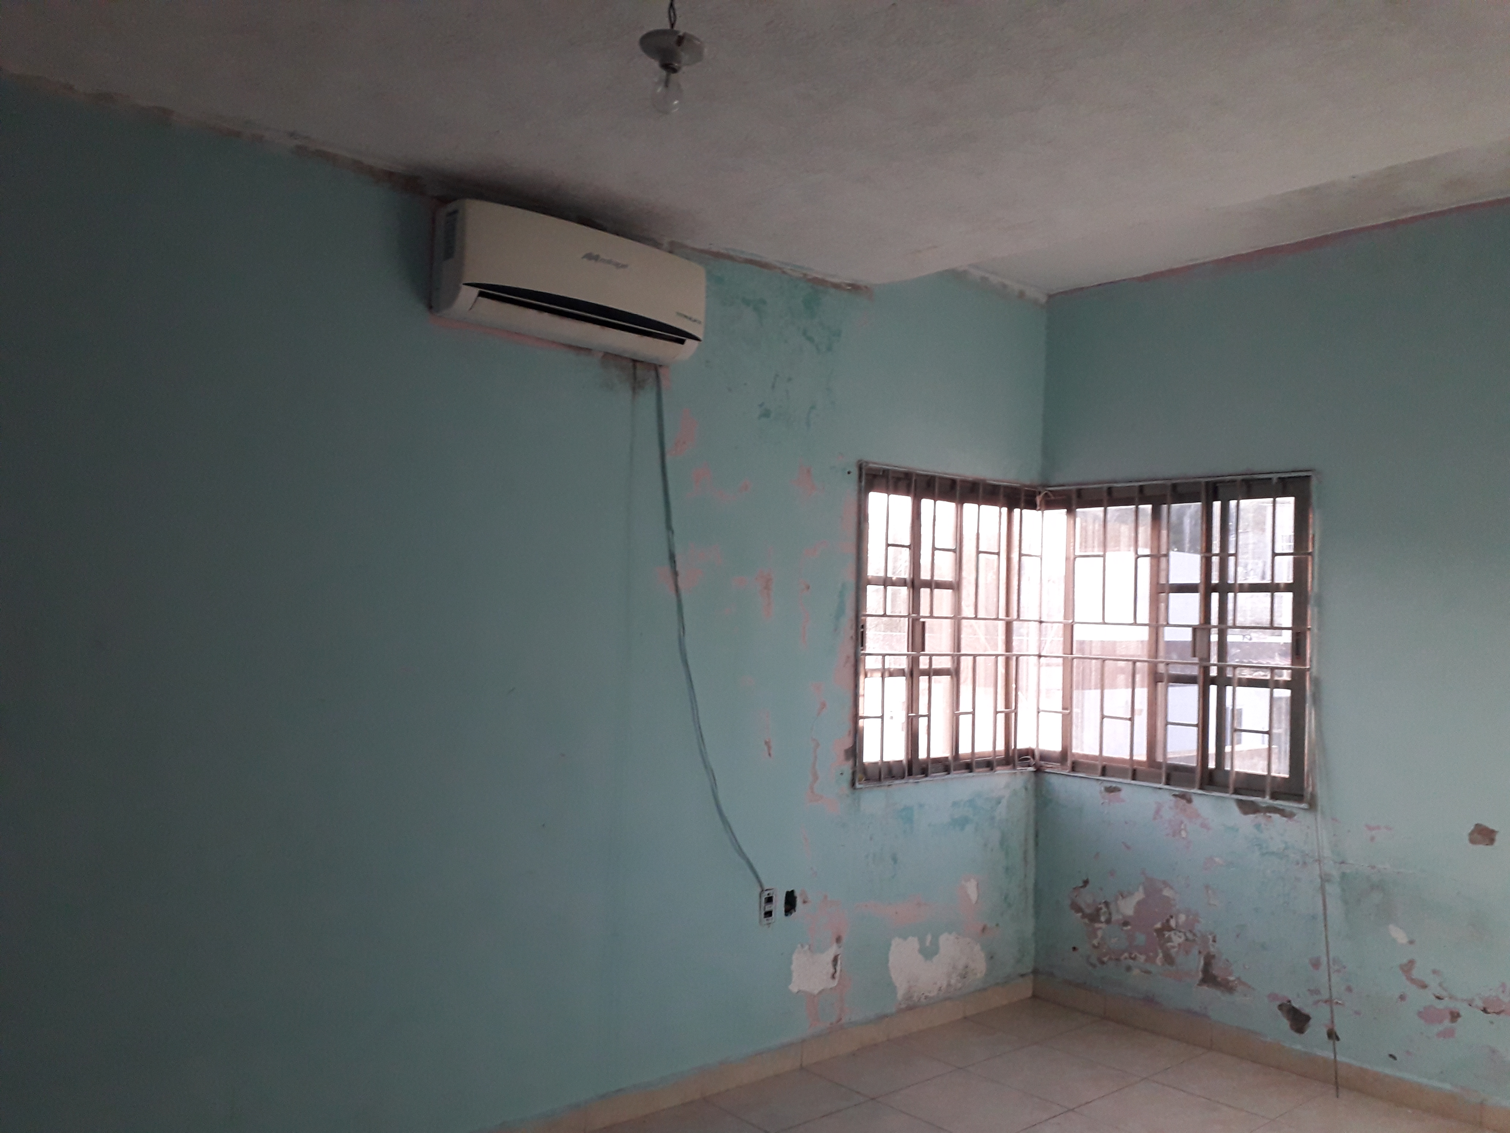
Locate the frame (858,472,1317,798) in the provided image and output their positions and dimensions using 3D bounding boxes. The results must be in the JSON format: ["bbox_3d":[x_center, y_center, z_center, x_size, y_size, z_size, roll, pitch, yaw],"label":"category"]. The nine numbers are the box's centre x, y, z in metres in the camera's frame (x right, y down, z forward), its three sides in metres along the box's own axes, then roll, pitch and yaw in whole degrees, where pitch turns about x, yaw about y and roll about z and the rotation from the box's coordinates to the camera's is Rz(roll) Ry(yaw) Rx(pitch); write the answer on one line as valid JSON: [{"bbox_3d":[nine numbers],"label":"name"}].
[{"bbox_3d":[1.127,0.223,4.096,1.126,1.149,1.154,4,-4,-41],"label":"frame"}]

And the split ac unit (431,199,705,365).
[{"bbox_3d":[-0.491,-0.771,3.269,0.767,0.290,0.200,4,-4,-41],"label":"split ac unit"}]

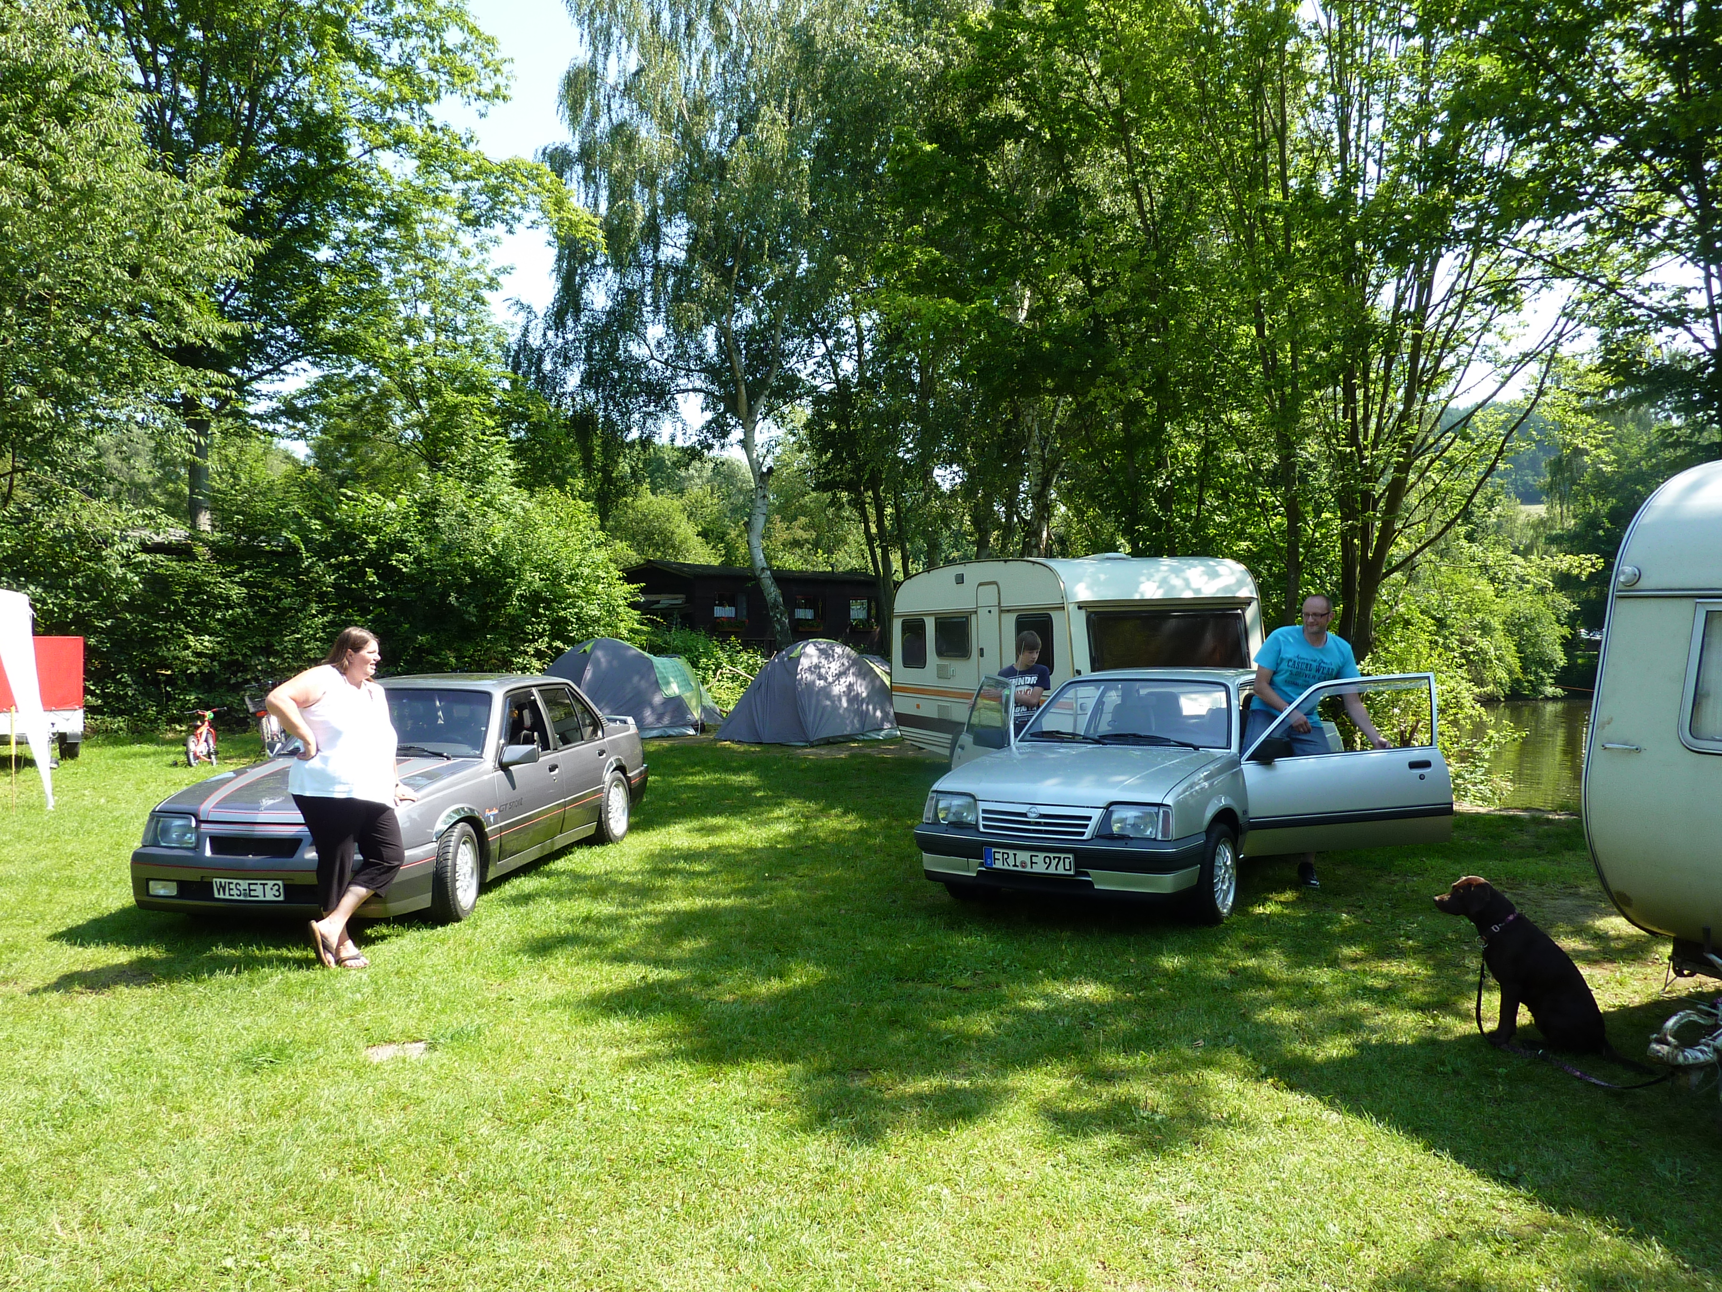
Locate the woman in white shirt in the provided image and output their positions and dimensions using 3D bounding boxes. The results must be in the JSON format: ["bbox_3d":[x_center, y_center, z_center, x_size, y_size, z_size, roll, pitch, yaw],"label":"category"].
[{"bbox_3d":[-2.680,0.765,6.420,0.720,1.700,0.580,-2,1,-37],"label":"woman in white shirt"}]

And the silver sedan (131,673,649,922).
[{"bbox_3d":[-2.903,0.903,8.667,1.690,1.380,4.370,-1,1,9],"label":"silver sedan"}]

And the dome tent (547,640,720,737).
[{"bbox_3d":[-3.600,0.620,19.600,3.000,1.460,2.100,-2,1,-37],"label":"dome tent"}]

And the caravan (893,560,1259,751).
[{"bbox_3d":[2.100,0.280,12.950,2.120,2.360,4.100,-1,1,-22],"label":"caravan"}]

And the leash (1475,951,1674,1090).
[{"bbox_3d":[2.670,1.390,4.680,0.200,0.360,0.700,-1,1,-30],"label":"leash"}]

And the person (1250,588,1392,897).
[{"bbox_3d":[2.870,0.590,7.850,0.820,1.840,0.580,-1,1,7],"label":"person"}]

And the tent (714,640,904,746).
[{"bbox_3d":[-0.300,0.630,18.500,2.900,1.440,2.100,-2,1,-40],"label":"tent"}]

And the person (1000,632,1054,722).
[{"bbox_3d":[1.170,0.700,8.850,0.520,1.620,0.360,-1,1,0],"label":"person"}]

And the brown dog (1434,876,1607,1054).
[{"bbox_3d":[2.610,1.235,4.860,0.640,0.670,0.280,-1,1,26],"label":"brown dog"}]

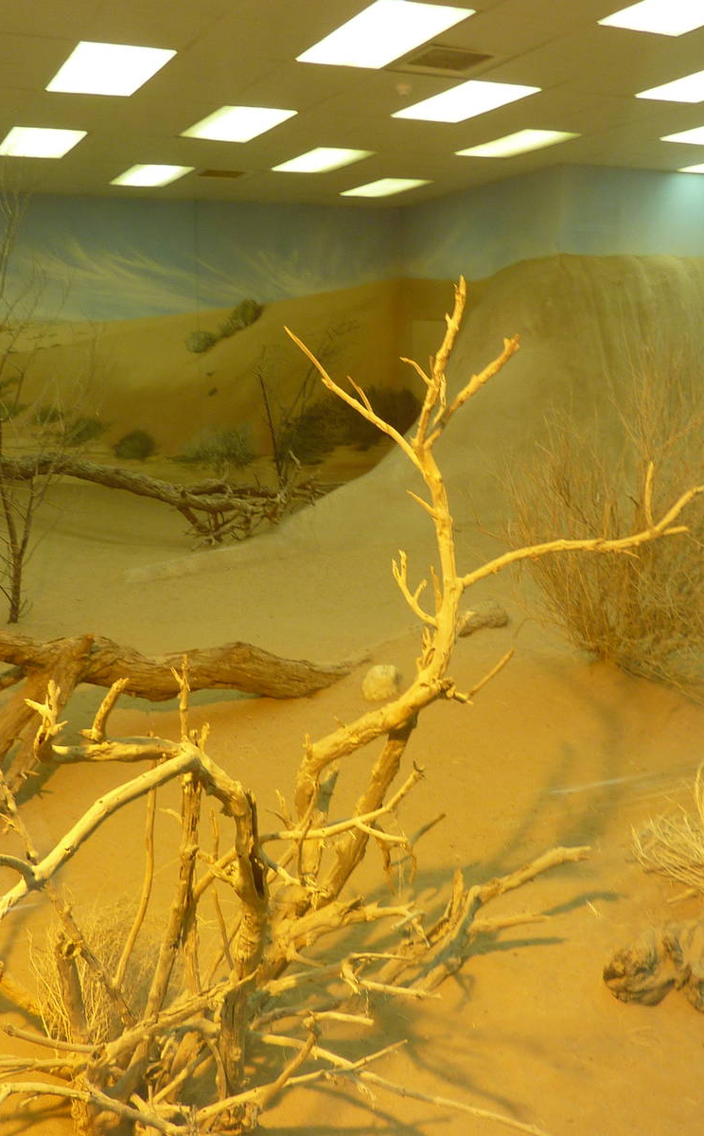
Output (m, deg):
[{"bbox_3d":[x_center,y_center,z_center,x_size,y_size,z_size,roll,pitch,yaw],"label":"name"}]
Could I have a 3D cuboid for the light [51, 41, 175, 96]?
[{"bbox_3d":[-1.451,-2.970,6.492,0.570,0.070,1.160,-6,12,-24],"label":"light"}]

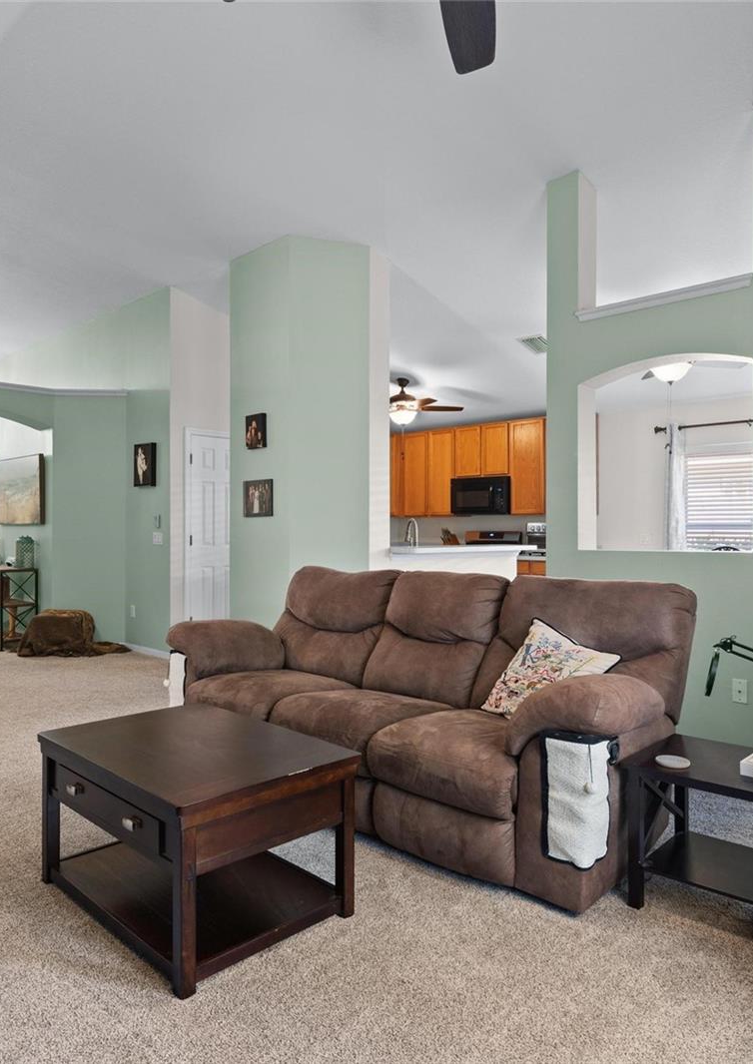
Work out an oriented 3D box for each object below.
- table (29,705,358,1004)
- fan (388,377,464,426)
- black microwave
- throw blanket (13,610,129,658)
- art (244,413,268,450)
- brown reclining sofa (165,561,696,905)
[{"bbox_3d":[-0.602,0.935,2.297,0.925,0.490,0.605,0,0,44],"label":"table"},{"bbox_3d":[0.285,-1.385,7.560,1.310,0.510,1.310,0,0,42],"label":"fan"},{"bbox_3d":[1.264,-0.385,7.893,0.760,0.420,0.400,0,0,42],"label":"black microwave"},{"bbox_3d":[-2.920,0.985,7.030,0.930,0.390,0.720,0,0,0],"label":"throw blanket"},{"bbox_3d":[-0.985,-0.818,5.790,0.225,0.272,0.030,0,0,42],"label":"art"},{"bbox_3d":[0.097,0.693,3.263,2.260,0.975,1.040,0,0,42],"label":"brown reclining sofa"}]

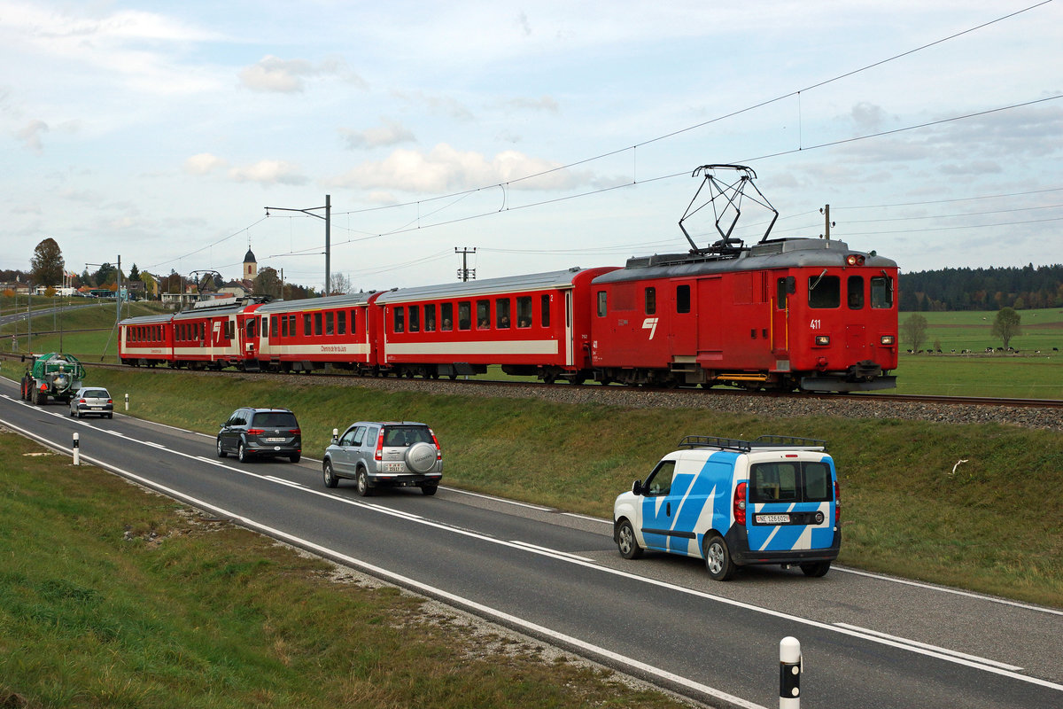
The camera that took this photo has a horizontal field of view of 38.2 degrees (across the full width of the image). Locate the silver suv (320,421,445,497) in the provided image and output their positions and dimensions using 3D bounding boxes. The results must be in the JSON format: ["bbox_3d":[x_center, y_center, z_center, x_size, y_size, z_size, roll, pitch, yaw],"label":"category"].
[{"bbox_3d":[-3.587,2.418,36.741,1.780,1.710,4.600,0,0,-25],"label":"silver suv"}]

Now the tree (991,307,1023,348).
[{"bbox_3d":[157.867,-8.916,510.000,10.000,13.800,10.000,0,0,17],"label":"tree"}]

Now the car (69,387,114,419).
[{"bbox_3d":[-21.882,2.392,76.489,1.646,1.410,3.720,0,0,-24],"label":"car"}]

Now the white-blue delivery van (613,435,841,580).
[{"bbox_3d":[2.814,2.214,23.364,1.880,1.990,4.390,0,0,-24],"label":"white-blue delivery van"}]

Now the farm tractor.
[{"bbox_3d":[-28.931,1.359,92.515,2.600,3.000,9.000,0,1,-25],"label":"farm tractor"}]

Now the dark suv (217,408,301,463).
[{"bbox_3d":[-8.573,2.452,48.125,1.830,1.660,4.530,0,0,-24],"label":"dark suv"}]

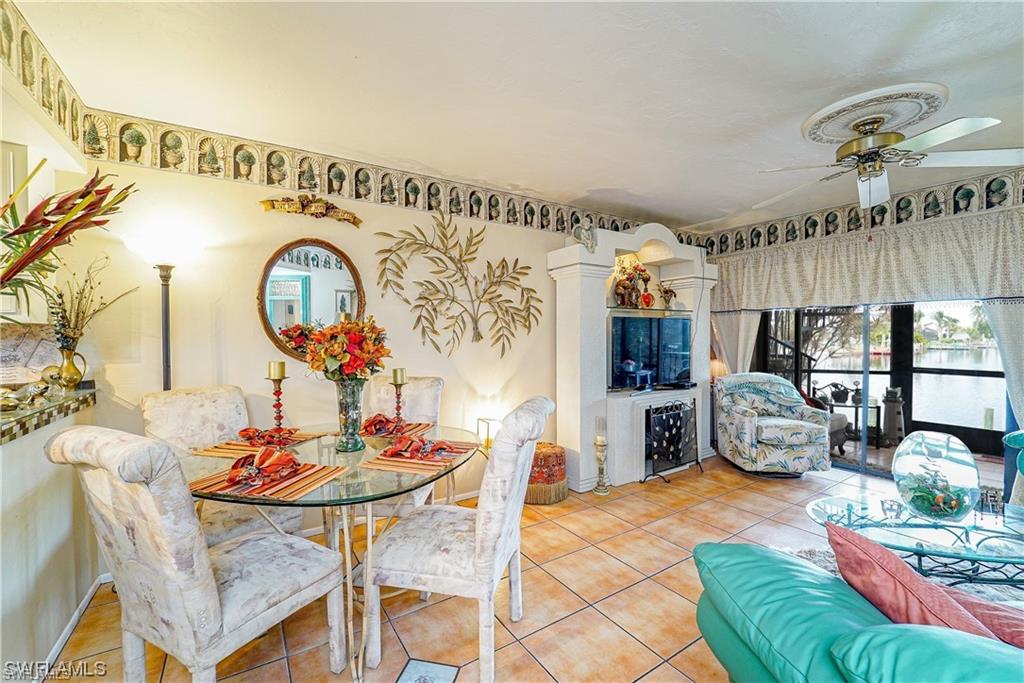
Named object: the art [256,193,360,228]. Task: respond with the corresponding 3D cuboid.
[{"bbox_3d":[-1.250,-0.847,2.518,0.600,0.180,0.050,-1,0,-32],"label":"art"}]

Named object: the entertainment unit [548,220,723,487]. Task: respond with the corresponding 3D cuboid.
[{"bbox_3d":[1.197,0.059,3.824,1.920,2.300,0.530,-1,0,-32],"label":"entertainment unit"}]

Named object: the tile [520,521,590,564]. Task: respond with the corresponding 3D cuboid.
[{"bbox_3d":[0.220,1.230,2.463,0.400,0.012,0.400,-1,0,-32],"label":"tile"}]

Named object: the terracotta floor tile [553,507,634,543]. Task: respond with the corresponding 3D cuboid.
[{"bbox_3d":[0.553,1.218,2.653,0.395,0.012,0.395,-1,0,-32],"label":"terracotta floor tile"}]

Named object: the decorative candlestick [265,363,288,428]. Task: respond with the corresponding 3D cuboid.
[{"bbox_3d":[-1.042,0.276,1.775,0.100,0.374,0.100,-1,0,-32],"label":"decorative candlestick"}]

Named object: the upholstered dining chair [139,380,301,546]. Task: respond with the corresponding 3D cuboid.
[{"bbox_3d":[-1.419,0.745,1.936,0.630,1.000,0.480,0,0,33],"label":"upholstered dining chair"}]

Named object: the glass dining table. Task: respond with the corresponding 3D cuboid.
[{"bbox_3d":[-0.742,0.865,1.818,1.170,0.740,1.170,-1,0,12],"label":"glass dining table"}]

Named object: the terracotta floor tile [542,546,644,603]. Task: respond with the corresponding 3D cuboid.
[{"bbox_3d":[0.425,1.218,2.102,0.395,0.012,0.395,-1,0,-32],"label":"terracotta floor tile"}]

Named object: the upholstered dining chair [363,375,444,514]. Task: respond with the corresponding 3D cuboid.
[{"bbox_3d":[-0.708,0.735,2.346,0.480,1.000,0.630,-1,0,6],"label":"upholstered dining chair"}]

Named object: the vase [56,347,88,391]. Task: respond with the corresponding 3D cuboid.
[{"bbox_3d":[-2.130,0.136,1.930,0.090,0.203,0.120,0,0,42],"label":"vase"}]

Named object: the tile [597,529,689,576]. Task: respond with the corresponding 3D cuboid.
[{"bbox_3d":[0.764,1.213,2.313,0.395,0.012,0.395,-1,0,-32],"label":"tile"}]

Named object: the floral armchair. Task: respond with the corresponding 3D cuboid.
[{"bbox_3d":[2.393,0.767,3.784,0.750,0.860,0.770,-1,0,-2],"label":"floral armchair"}]

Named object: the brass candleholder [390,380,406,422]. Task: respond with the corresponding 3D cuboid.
[{"bbox_3d":[-0.566,0.338,2.000,0.100,0.259,0.100,-1,0,-32],"label":"brass candleholder"}]

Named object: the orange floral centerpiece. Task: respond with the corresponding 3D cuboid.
[{"bbox_3d":[-0.756,0.193,1.830,0.375,0.615,0.370,-1,0,-32],"label":"orange floral centerpiece"}]

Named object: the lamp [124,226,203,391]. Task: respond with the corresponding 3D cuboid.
[{"bbox_3d":[-1.733,0.344,2.006,0.320,1.810,0.320,-1,0,-32],"label":"lamp"}]

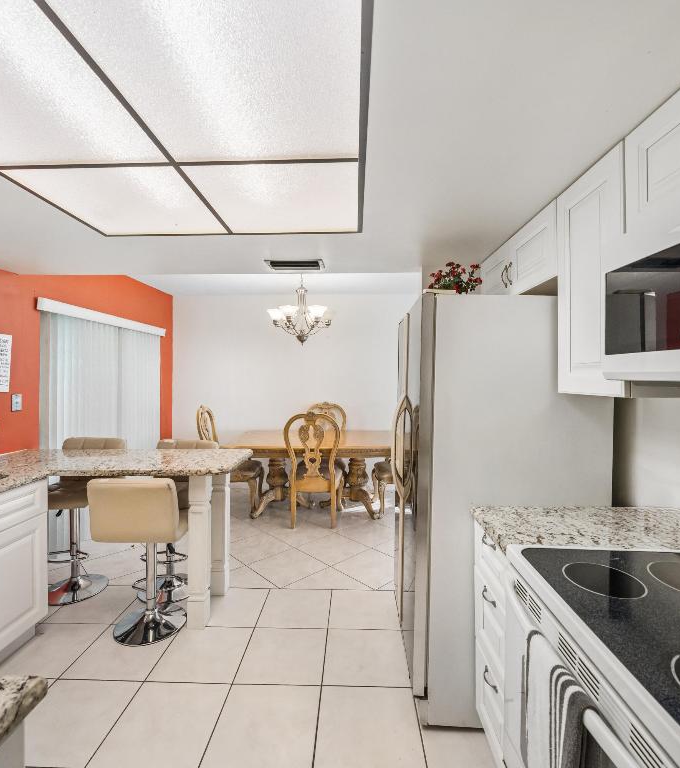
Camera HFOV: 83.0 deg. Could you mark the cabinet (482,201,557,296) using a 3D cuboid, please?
[{"bbox_3d":[1.049,-0.594,1.985,0.330,0.315,0.900,0,0,2],"label":"cabinet"}]

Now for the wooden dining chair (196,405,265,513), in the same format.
[{"bbox_3d":[-1.145,0.789,4.146,0.600,1.090,0.510,0,1,2],"label":"wooden dining chair"}]

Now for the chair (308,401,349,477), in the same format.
[{"bbox_3d":[-0.140,0.782,4.581,0.510,1.090,0.580,0,1,2],"label":"chair"}]

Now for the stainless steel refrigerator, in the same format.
[{"bbox_3d":[0.700,0.512,1.961,0.840,1.767,0.820,0,0,2],"label":"stainless steel refrigerator"}]

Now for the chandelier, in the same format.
[{"bbox_3d":[-0.367,-0.723,3.654,0.630,0.690,0.610,0,1,2],"label":"chandelier"}]

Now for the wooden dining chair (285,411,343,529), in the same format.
[{"bbox_3d":[-0.254,0.837,3.954,0.540,1.125,0.600,0,0,2],"label":"wooden dining chair"}]

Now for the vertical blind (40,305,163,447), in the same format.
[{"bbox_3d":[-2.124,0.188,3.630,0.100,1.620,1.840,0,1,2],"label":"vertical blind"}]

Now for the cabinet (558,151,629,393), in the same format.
[{"bbox_3d":[1.012,-0.343,1.322,0.335,0.770,0.380,0,1,2],"label":"cabinet"}]

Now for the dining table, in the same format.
[{"bbox_3d":[-0.251,1.016,4.381,1.830,0.767,1.270,0,0,2],"label":"dining table"}]

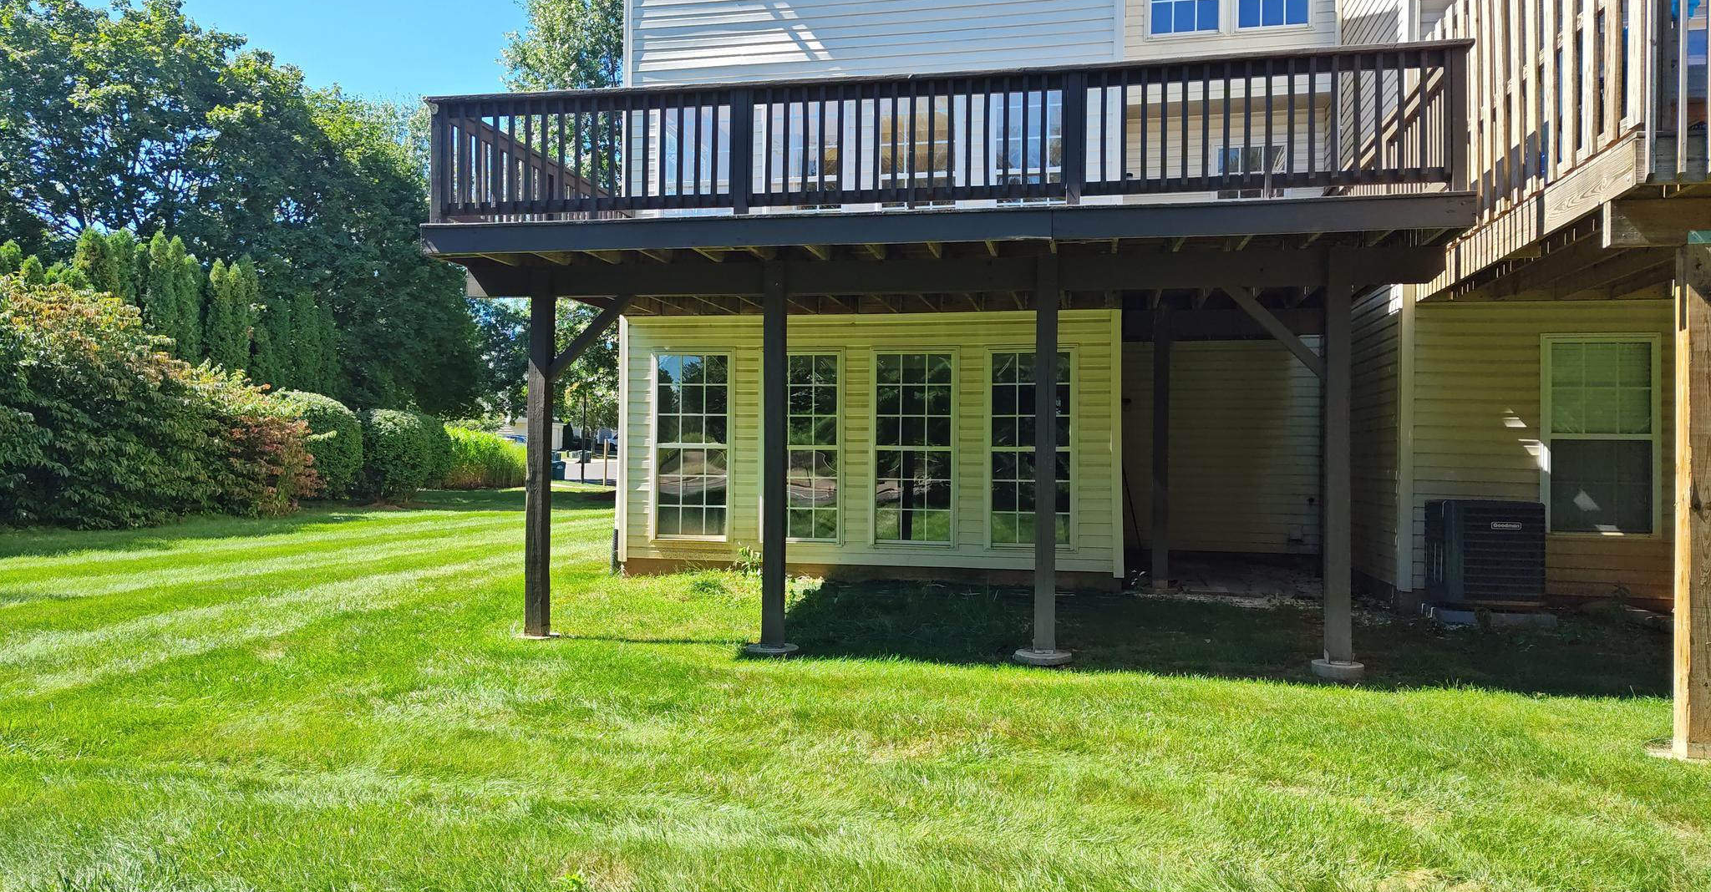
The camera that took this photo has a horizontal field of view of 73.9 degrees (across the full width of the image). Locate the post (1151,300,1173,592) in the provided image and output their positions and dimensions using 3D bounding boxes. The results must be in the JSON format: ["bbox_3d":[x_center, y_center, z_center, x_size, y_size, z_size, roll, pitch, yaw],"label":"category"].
[{"bbox_3d":[2.905,0.044,10.841,0.155,2.690,0.155,1,0,12],"label":"post"}]

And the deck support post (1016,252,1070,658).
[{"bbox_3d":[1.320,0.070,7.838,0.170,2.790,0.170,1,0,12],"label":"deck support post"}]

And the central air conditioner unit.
[{"bbox_3d":[4.958,0.840,8.984,0.670,0.823,0.670,1,0,12],"label":"central air conditioner unit"}]

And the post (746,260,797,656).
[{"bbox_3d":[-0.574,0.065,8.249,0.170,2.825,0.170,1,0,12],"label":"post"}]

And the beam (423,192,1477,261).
[{"bbox_3d":[0.286,-1.449,7.548,6.999,0.225,0.080,1,0,12],"label":"beam"}]

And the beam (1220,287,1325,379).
[{"bbox_3d":[2.790,-0.770,7.523,0.085,0.850,0.080,-45,-9,9],"label":"beam"}]

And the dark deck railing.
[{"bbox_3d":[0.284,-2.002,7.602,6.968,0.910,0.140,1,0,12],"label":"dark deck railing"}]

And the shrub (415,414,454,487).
[{"bbox_3d":[-12.552,0.136,33.000,1.850,2.250,1.850,1,0,-21],"label":"shrub"}]

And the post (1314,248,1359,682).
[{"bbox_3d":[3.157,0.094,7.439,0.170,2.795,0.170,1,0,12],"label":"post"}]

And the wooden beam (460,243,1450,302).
[{"bbox_3d":[0.415,-1.213,8.076,6.965,0.245,0.090,1,0,12],"label":"wooden beam"}]

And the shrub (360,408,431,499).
[{"bbox_3d":[-11.309,0.214,28.000,1.850,2.305,1.850,1,0,-22],"label":"shrub"}]

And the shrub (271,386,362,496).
[{"bbox_3d":[-12.666,-0.016,26.500,2.350,2.617,2.300,1,0,-26],"label":"shrub"}]

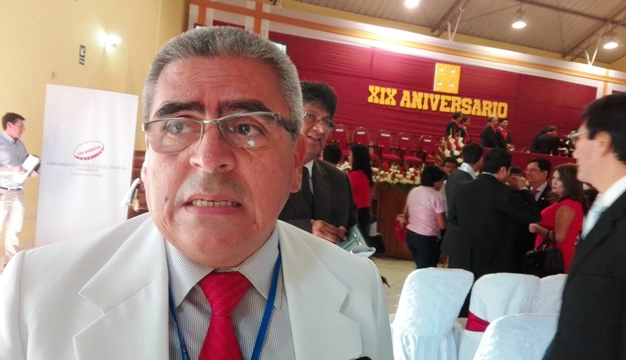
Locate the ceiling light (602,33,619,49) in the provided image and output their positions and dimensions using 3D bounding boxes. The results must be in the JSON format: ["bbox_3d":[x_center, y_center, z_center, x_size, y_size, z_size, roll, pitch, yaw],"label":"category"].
[{"bbox_3d":[7.532,-3.532,11.600,0.400,0.450,0.400,4,4,-13],"label":"ceiling light"}]

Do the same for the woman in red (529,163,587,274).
[{"bbox_3d":[1.910,0.659,3.710,0.430,1.600,0.460,4,5,-18],"label":"woman in red"}]

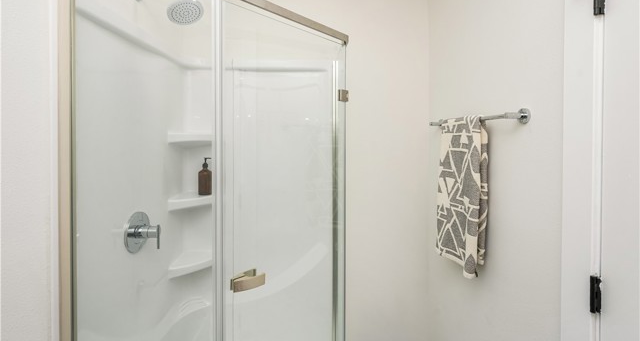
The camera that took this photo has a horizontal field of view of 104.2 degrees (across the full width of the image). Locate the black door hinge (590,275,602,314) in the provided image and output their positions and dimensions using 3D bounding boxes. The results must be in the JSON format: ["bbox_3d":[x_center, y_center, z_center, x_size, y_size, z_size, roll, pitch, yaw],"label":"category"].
[{"bbox_3d":[0.704,0.316,0.635,0.018,0.092,0.024,0,3,-4],"label":"black door hinge"}]

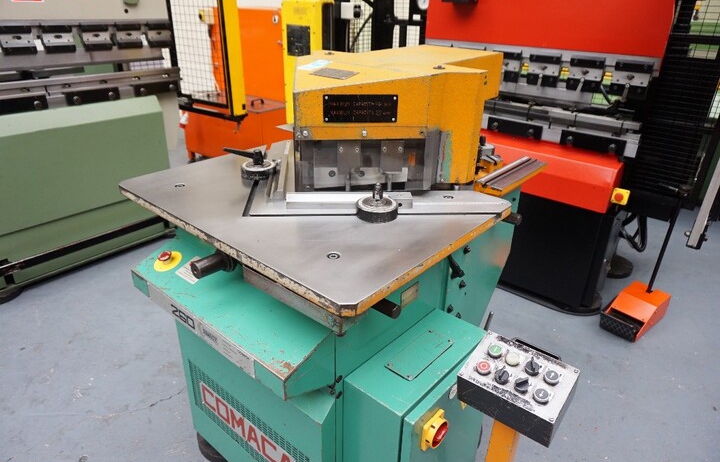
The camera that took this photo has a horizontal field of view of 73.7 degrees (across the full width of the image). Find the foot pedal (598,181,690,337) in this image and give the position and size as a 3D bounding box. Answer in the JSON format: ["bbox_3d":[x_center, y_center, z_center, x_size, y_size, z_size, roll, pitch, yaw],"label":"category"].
[{"bbox_3d":[1.397,0.142,2.305,0.341,0.701,0.175,-18,31,-35],"label":"foot pedal"}]

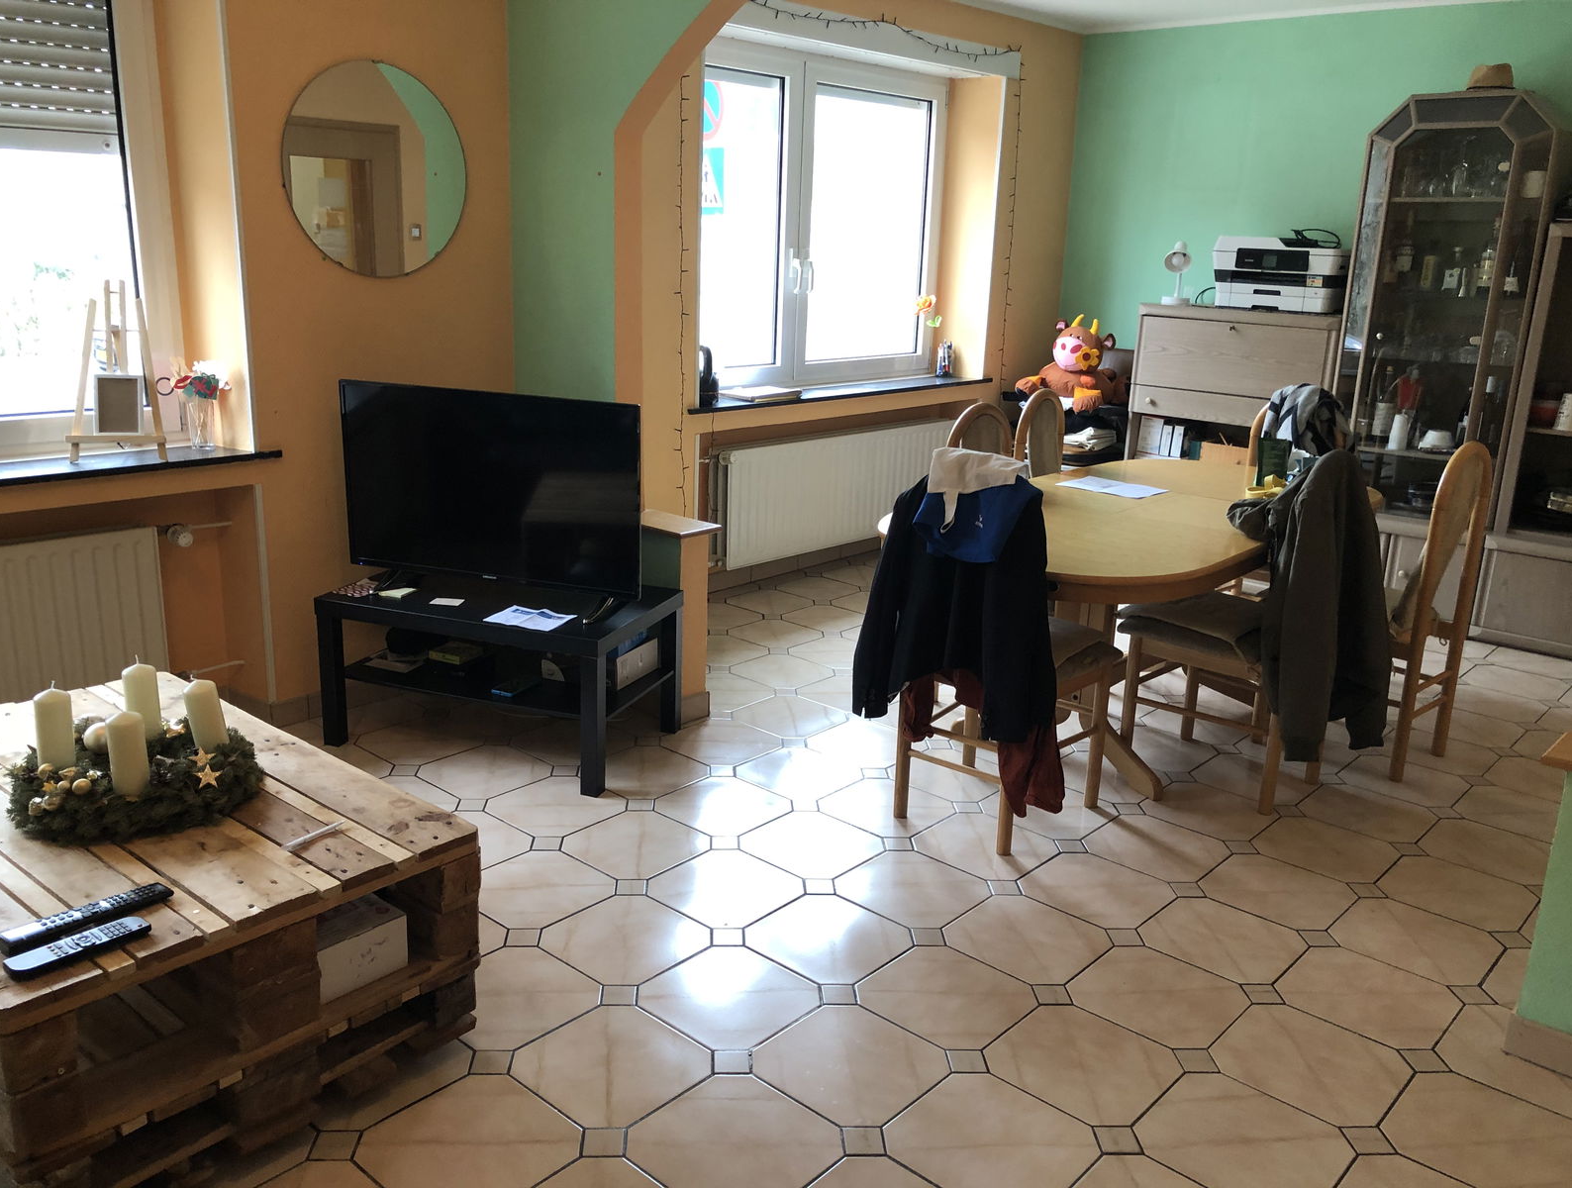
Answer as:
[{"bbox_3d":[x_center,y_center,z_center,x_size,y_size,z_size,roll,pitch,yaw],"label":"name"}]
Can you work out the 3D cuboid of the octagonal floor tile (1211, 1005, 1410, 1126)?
[{"bbox_3d":[1.018,0.909,2.483,0.313,0.010,0.313,15,20,39],"label":"octagonal floor tile"}]

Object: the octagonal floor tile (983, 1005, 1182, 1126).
[{"bbox_3d":[0.568,0.896,2.446,0.310,0.010,0.310,16,21,40],"label":"octagonal floor tile"}]

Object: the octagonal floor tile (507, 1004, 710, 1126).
[{"bbox_3d":[-0.325,0.880,2.399,0.310,0.010,0.310,16,21,40],"label":"octagonal floor tile"}]

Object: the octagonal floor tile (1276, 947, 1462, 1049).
[{"bbox_3d":[1.224,0.844,2.693,0.312,0.010,0.312,15,20,39],"label":"octagonal floor tile"}]

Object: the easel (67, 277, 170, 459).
[{"bbox_3d":[-1.832,-0.611,3.497,0.250,0.474,0.250,-4,17,-19],"label":"easel"}]

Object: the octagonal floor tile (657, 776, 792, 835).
[{"bbox_3d":[-0.168,0.580,3.470,0.310,0.010,0.310,16,21,40],"label":"octagonal floor tile"}]

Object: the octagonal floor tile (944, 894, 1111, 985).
[{"bbox_3d":[0.541,0.776,2.872,0.315,0.010,0.315,15,20,39],"label":"octagonal floor tile"}]

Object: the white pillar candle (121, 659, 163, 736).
[{"bbox_3d":[-1.271,0.216,2.547,0.062,0.145,0.062,-8,19,-27],"label":"white pillar candle"}]

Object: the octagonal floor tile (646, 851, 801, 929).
[{"bbox_3d":[-0.142,0.697,3.039,0.312,0.010,0.312,15,20,39],"label":"octagonal floor tile"}]

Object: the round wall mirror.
[{"bbox_3d":[-1.190,-1.237,3.752,0.020,0.600,0.600,15,20,39],"label":"round wall mirror"}]

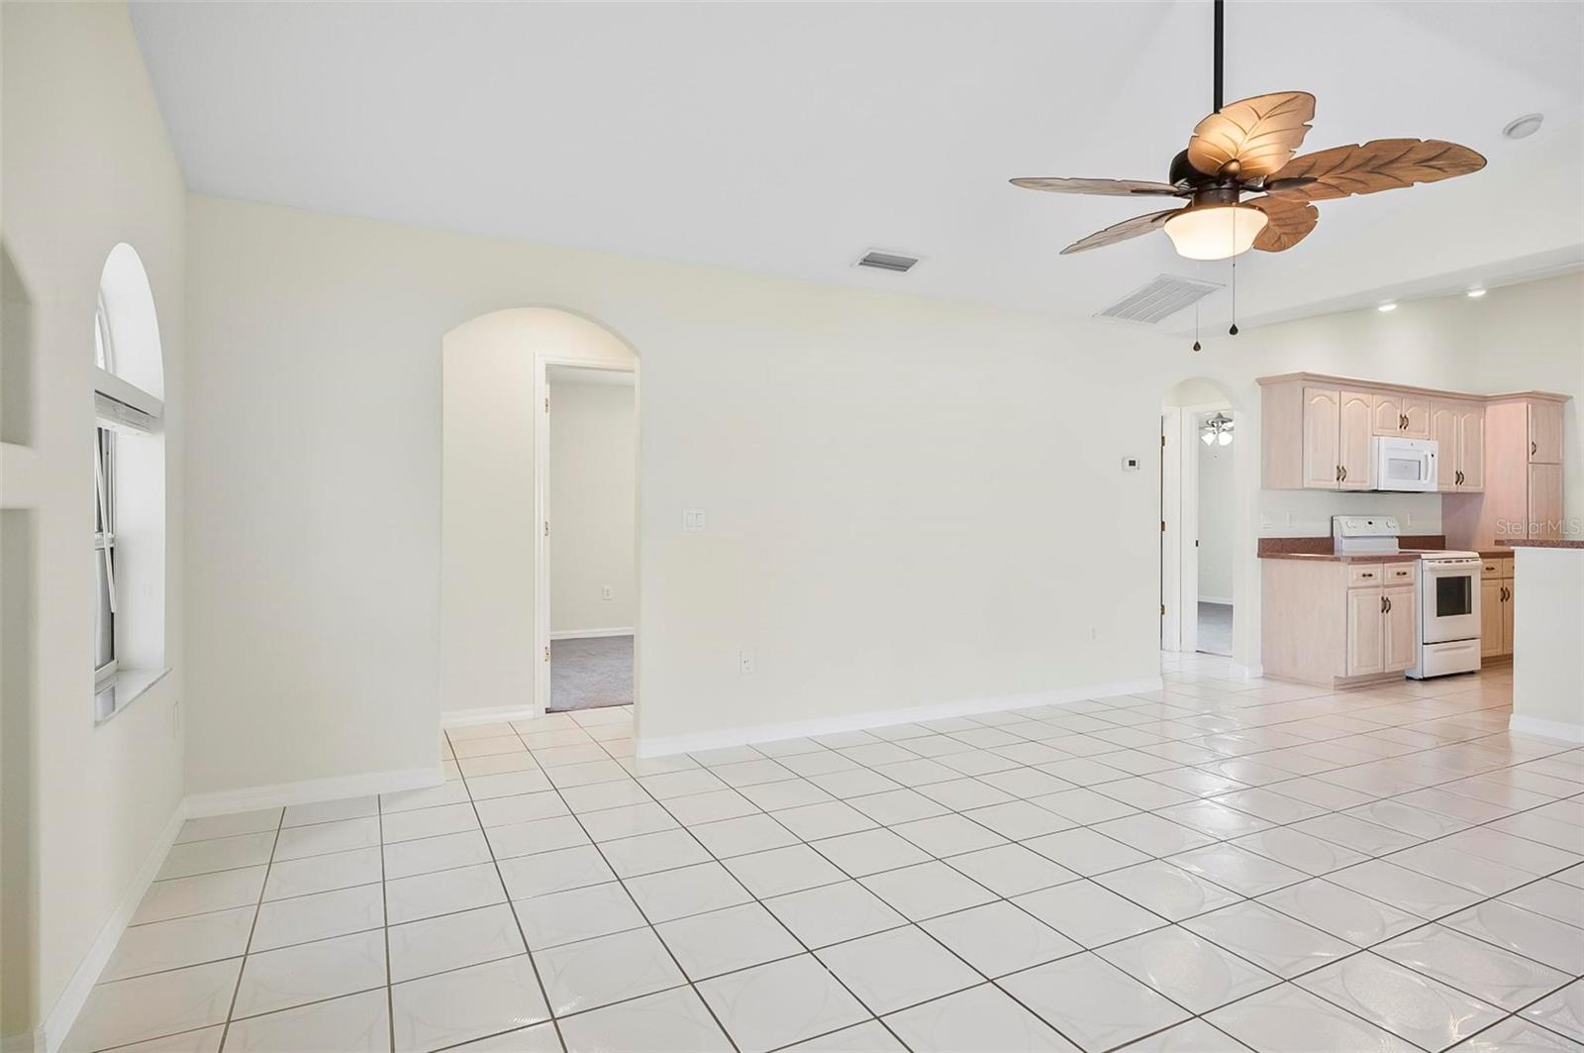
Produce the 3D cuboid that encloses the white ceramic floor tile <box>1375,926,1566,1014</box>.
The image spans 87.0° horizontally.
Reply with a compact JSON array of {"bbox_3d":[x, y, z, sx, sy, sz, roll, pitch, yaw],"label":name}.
[{"bbox_3d":[1.785,1.154,2.200,0.333,0.010,0.330,0,1,-27],"label":"white ceramic floor tile"}]

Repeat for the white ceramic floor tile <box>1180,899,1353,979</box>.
[{"bbox_3d":[1.333,1.152,2.343,0.333,0.010,0.330,0,1,-27],"label":"white ceramic floor tile"}]

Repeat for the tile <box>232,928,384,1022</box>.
[{"bbox_3d":[-1.211,1.130,2.121,0.327,0.010,0.324,0,1,-27],"label":"tile"}]

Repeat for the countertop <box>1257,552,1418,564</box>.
[{"bbox_3d":[3.937,0.219,5.998,0.886,0.040,0.625,0,1,-27],"label":"countertop"}]

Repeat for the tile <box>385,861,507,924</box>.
[{"bbox_3d":[-1.079,1.141,2.602,0.332,0.010,0.332,0,1,-27],"label":"tile"}]

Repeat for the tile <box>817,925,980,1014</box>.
[{"bbox_3d":[0.277,1.152,2.178,0.333,0.010,0.330,0,1,-27],"label":"tile"}]

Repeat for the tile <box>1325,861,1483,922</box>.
[{"bbox_3d":[1.918,1.141,2.627,0.332,0.010,0.332,0,1,-27],"label":"tile"}]

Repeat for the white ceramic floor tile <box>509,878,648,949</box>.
[{"bbox_3d":[-0.619,1.128,2.425,0.327,0.010,0.324,0,1,-27],"label":"white ceramic floor tile"}]

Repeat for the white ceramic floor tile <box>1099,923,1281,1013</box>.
[{"bbox_3d":[1.023,1.146,2.174,0.332,0.010,0.332,0,1,-27],"label":"white ceramic floor tile"}]

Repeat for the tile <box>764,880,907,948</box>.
[{"bbox_3d":[0.125,1.146,2.471,0.332,0.010,0.326,0,1,-27],"label":"tile"}]

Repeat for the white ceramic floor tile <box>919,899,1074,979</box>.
[{"bbox_3d":[0.569,1.130,2.293,0.327,0.010,0.324,0,1,-27],"label":"white ceramic floor tile"}]

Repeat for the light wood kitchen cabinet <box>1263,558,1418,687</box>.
[{"bbox_3d":[3.919,0.664,5.983,0.803,0.870,0.620,0,1,-27],"label":"light wood kitchen cabinet"}]

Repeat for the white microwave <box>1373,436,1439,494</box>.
[{"bbox_3d":[4.567,-0.461,6.456,0.785,0.405,0.380,0,1,-27],"label":"white microwave"}]

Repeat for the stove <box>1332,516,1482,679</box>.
[{"bbox_3d":[4.684,0.514,6.389,0.770,1.170,0.660,0,1,-27],"label":"stove"}]

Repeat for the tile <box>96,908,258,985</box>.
[{"bbox_3d":[-1.676,1.146,2.302,0.318,0.010,0.327,0,1,-27],"label":"tile"}]

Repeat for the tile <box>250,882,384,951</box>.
[{"bbox_3d":[-1.361,1.127,2.414,0.327,0.010,0.324,0,1,-27],"label":"tile"}]

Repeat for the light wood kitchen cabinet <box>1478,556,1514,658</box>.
[{"bbox_3d":[5.391,0.640,6.755,0.754,0.825,0.602,0,1,-27],"label":"light wood kitchen cabinet"}]

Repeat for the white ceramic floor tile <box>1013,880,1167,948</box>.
[{"bbox_3d":[0.865,1.129,2.442,0.327,0.010,0.324,0,1,-27],"label":"white ceramic floor tile"}]

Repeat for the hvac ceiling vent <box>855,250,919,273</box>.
[{"bbox_3d":[0.504,-1.349,4.297,0.310,0.020,0.155,0,-14,-27],"label":"hvac ceiling vent"}]

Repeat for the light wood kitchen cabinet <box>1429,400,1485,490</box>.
[{"bbox_3d":[5.236,-0.634,6.776,0.800,0.735,0.320,0,1,-27],"label":"light wood kitchen cabinet"}]

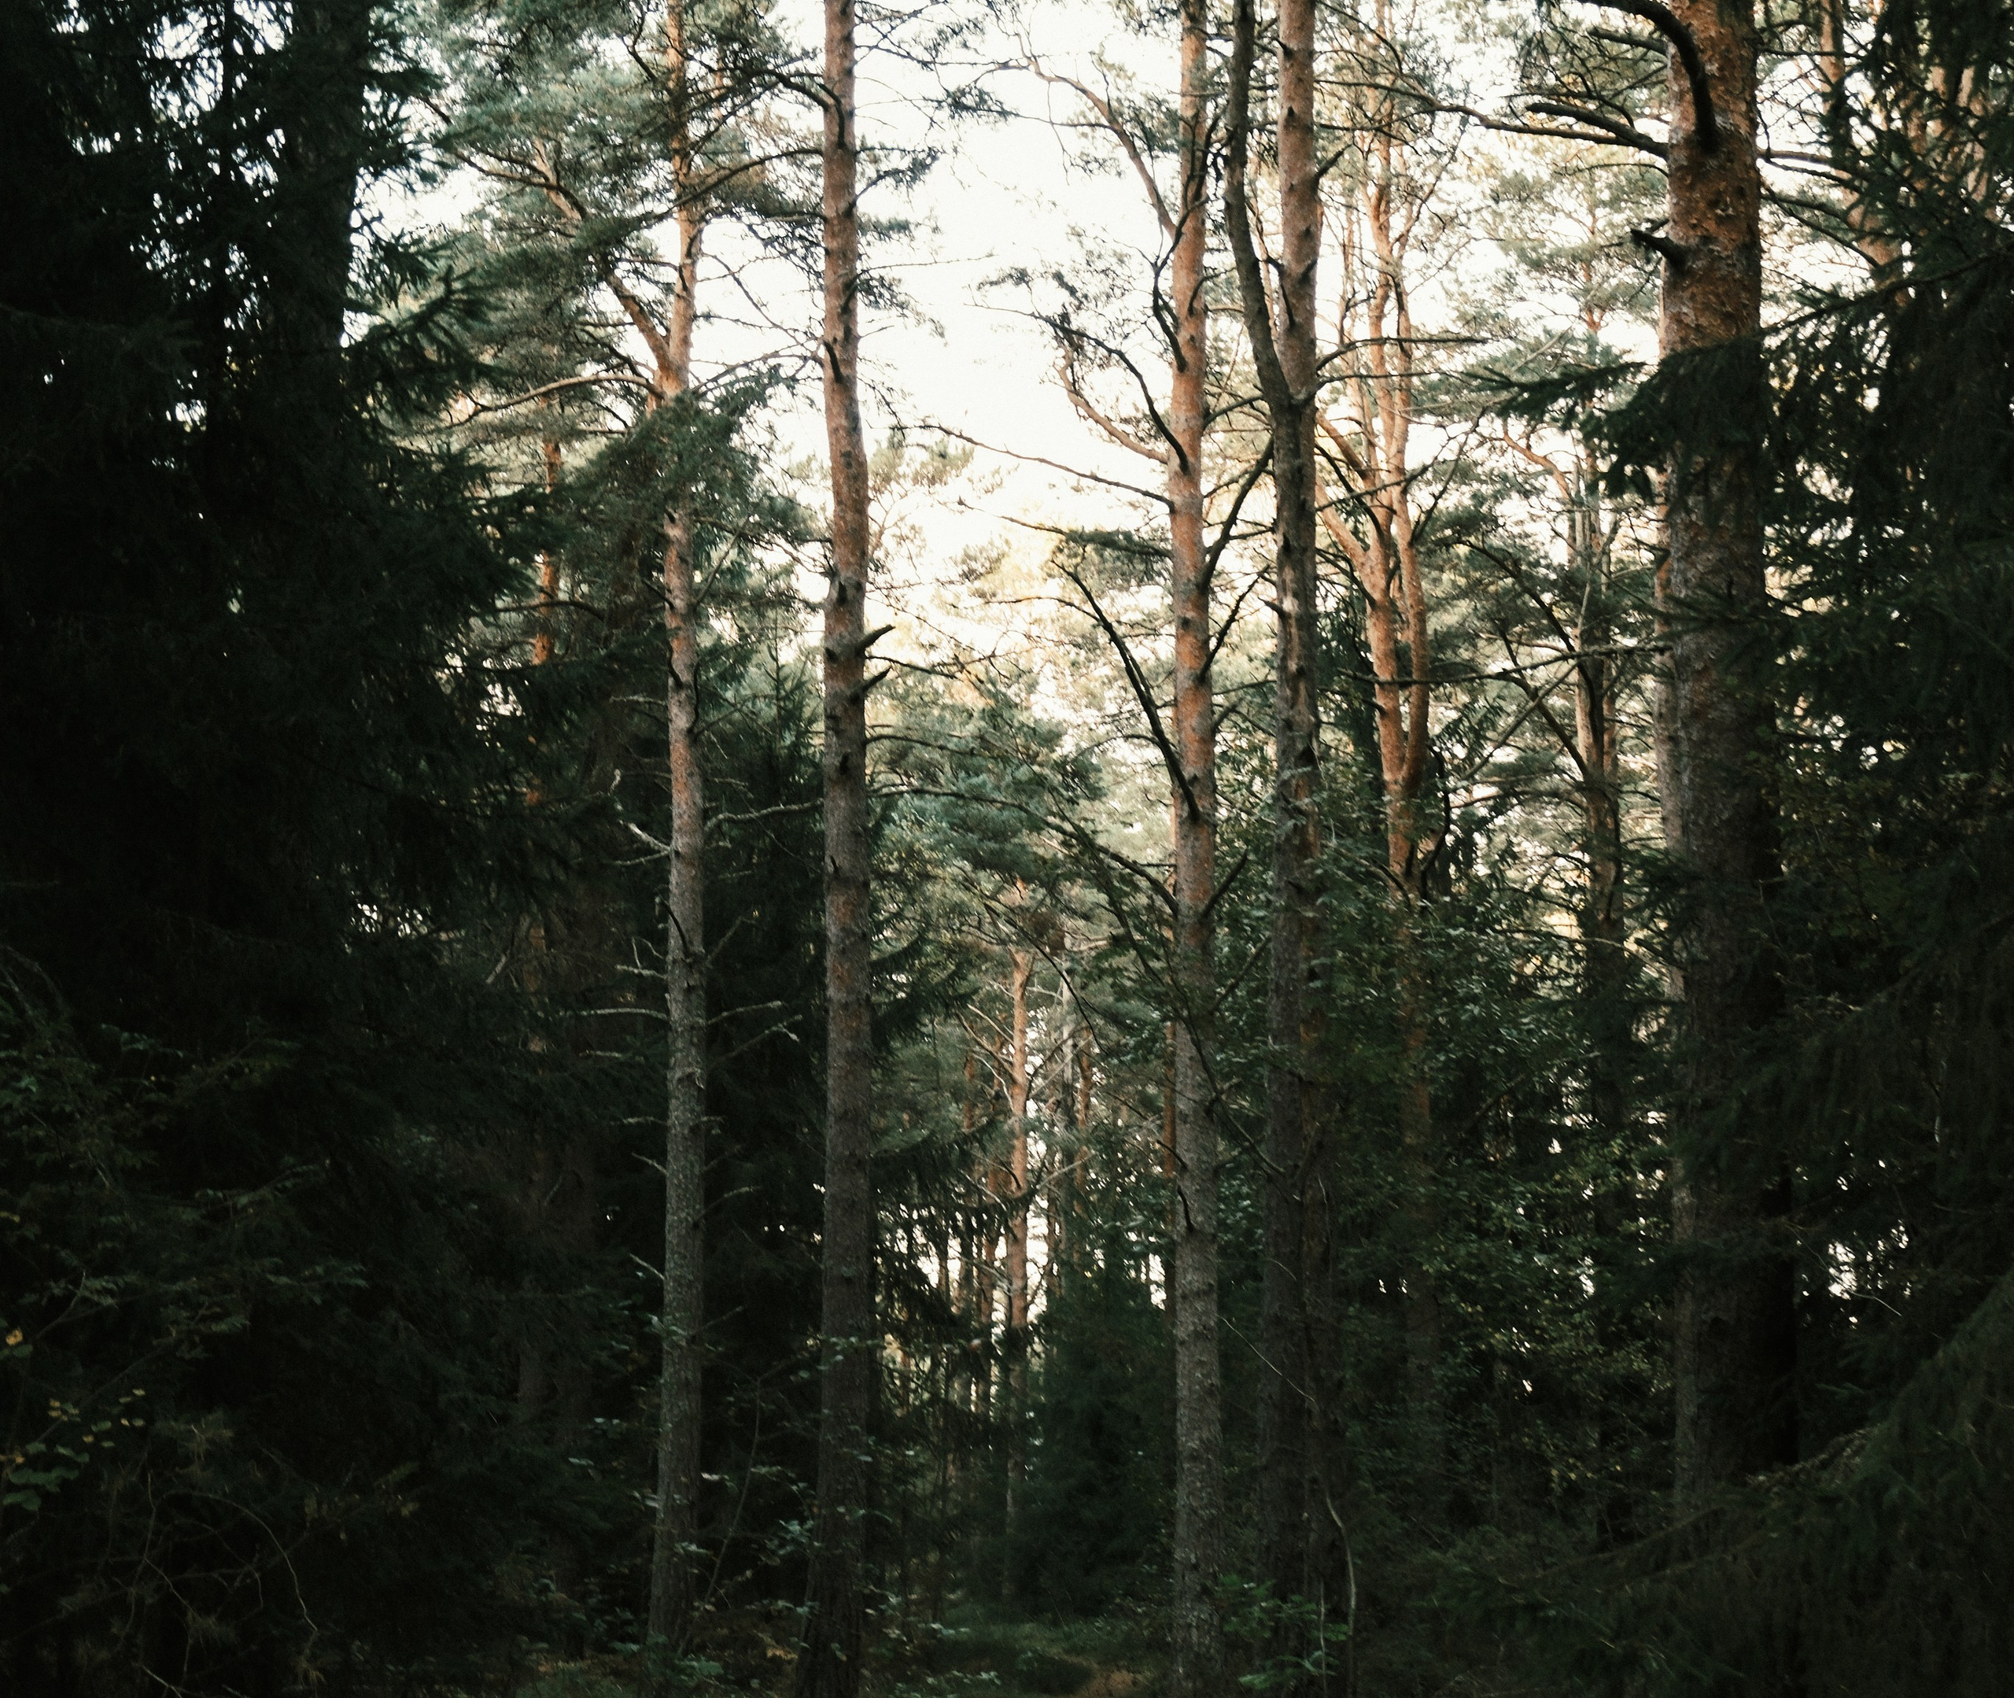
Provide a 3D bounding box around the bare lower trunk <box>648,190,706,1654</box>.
[{"bbox_3d":[-2.189,0.367,24.169,0.305,9.990,0.305,0,-9,0],"label":"bare lower trunk"}]

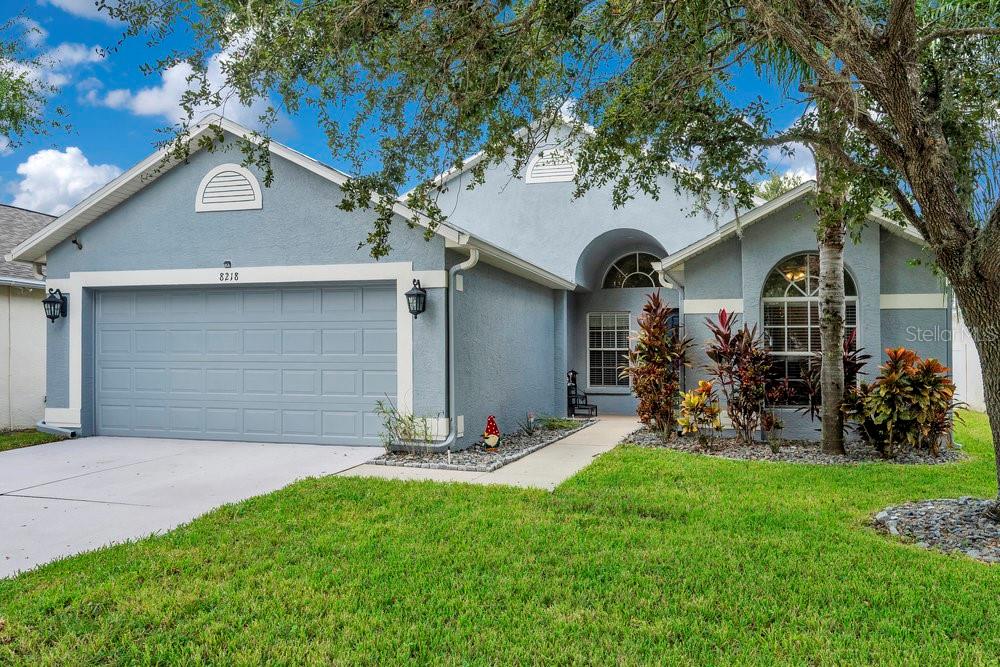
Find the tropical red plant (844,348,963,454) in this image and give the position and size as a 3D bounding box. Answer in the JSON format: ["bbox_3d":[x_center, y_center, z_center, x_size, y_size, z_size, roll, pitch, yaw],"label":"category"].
[{"bbox_3d":[5.200,0.870,9.450,1.430,1.380,1.200,0,-1,15],"label":"tropical red plant"}]

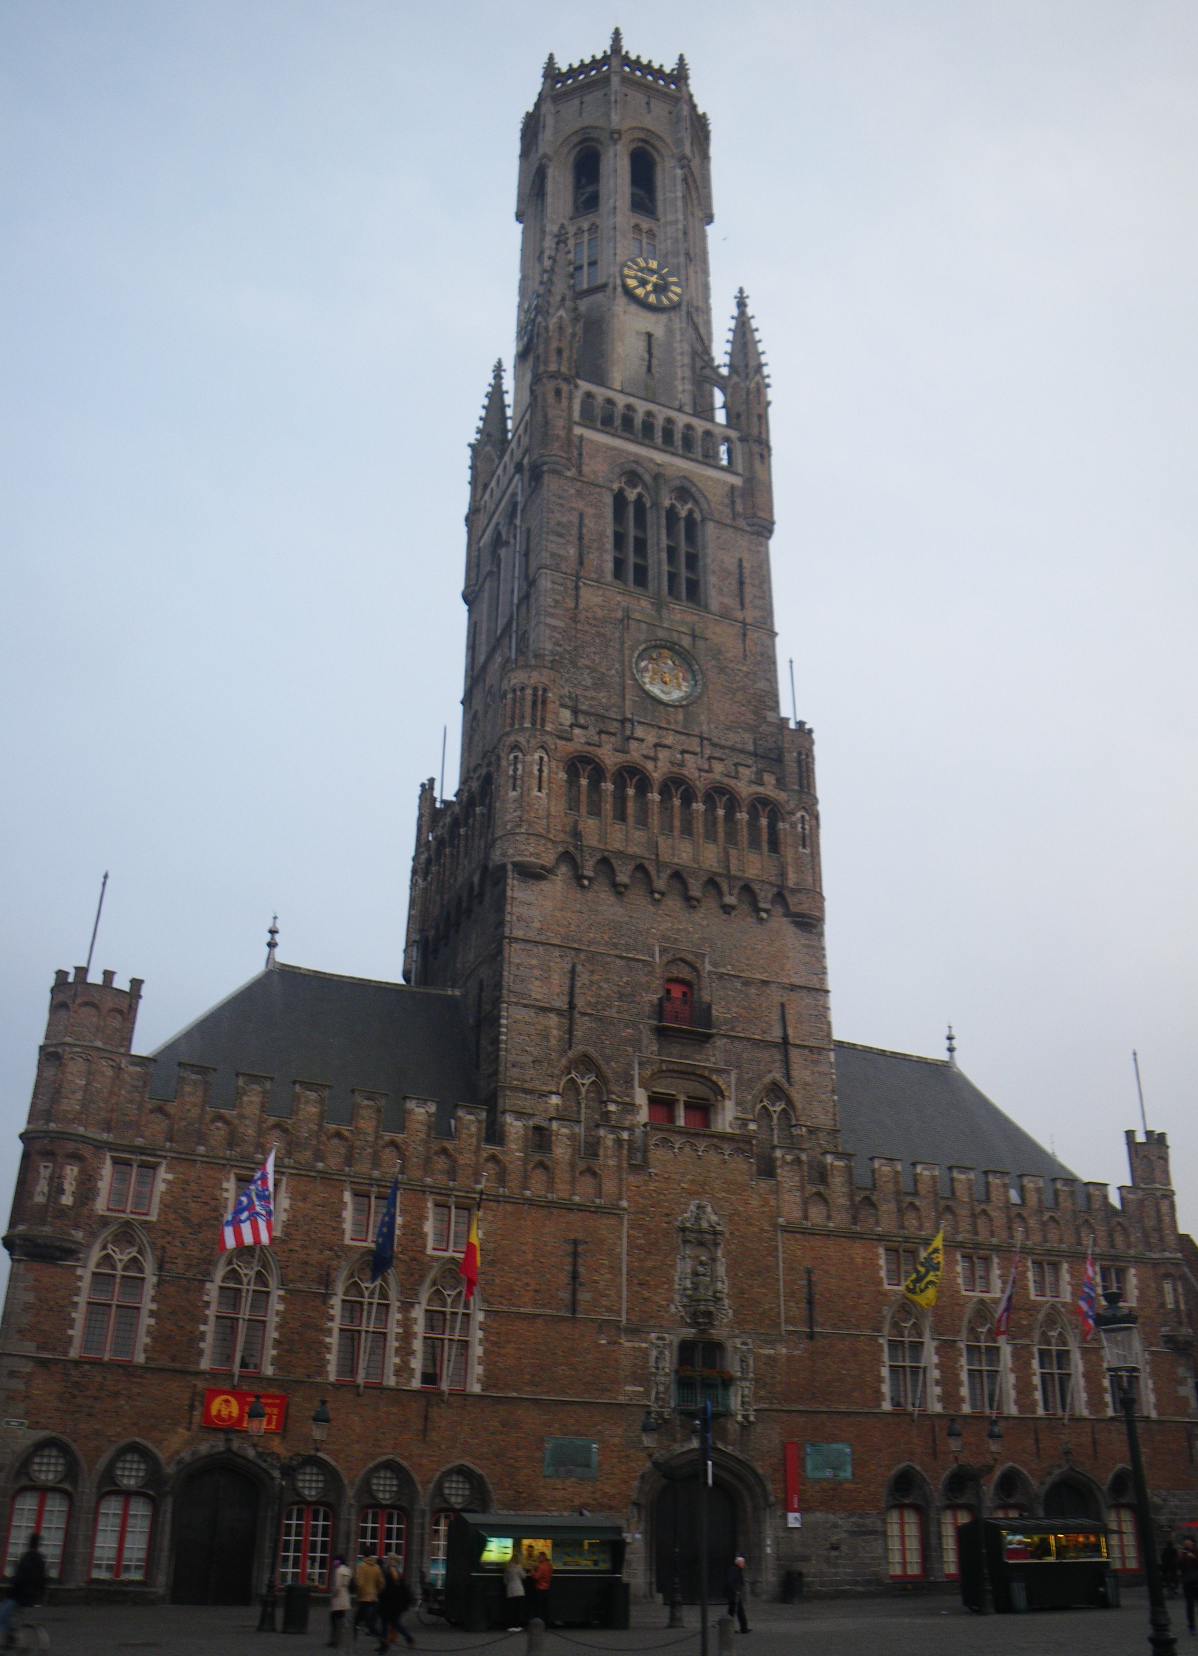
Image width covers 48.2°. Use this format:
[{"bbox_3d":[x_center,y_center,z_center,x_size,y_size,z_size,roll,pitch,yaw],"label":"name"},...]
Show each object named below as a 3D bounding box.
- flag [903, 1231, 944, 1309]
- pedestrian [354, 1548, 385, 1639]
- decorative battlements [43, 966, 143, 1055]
[{"bbox_3d":[11.365,15.433,46.935,1.400,2.450,0.700,12,-30,-19],"label":"flag"},{"bbox_3d":[-4.652,15.514,27.134,0.600,1.730,0.500,5,-28,-7],"label":"pedestrian"},{"bbox_3d":[-15.904,6.196,42.216,2.650,2.450,2.650,12,-30,-19],"label":"decorative battlements"}]

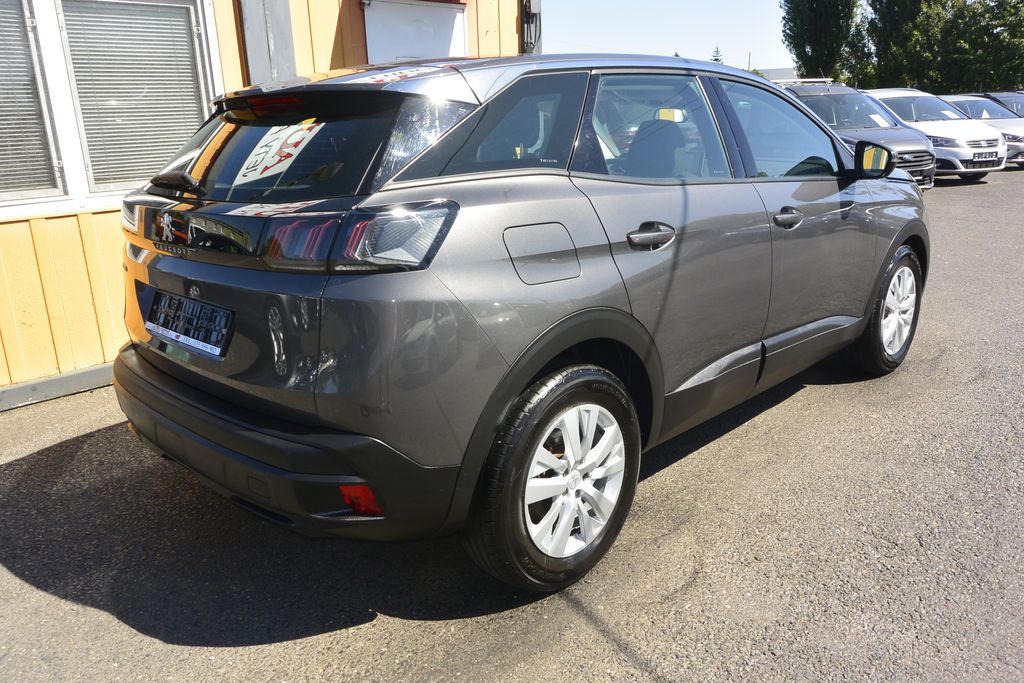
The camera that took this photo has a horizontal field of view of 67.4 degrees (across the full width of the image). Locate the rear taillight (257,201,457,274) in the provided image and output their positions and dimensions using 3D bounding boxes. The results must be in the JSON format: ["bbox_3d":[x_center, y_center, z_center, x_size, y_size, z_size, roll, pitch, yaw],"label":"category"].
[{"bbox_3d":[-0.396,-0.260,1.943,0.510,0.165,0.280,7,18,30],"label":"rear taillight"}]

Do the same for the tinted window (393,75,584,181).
[{"bbox_3d":[-0.018,-0.587,2.098,0.840,0.300,0.060,-14,-5,-39],"label":"tinted window"}]

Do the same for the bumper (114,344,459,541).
[{"bbox_3d":[-0.892,0.278,2.434,1.790,0.370,0.390,12,22,44],"label":"bumper"}]

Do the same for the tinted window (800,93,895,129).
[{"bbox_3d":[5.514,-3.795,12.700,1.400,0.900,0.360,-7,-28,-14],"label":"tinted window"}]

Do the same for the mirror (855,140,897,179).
[{"bbox_3d":[1.528,-0.779,3.282,0.200,0.165,0.130,11,21,41],"label":"mirror"}]

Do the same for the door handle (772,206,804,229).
[{"bbox_3d":[1.103,-0.498,3.089,0.250,0.085,0.060,-17,21,-42],"label":"door handle"}]

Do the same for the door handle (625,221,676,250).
[{"bbox_3d":[0.448,-0.331,2.442,0.250,0.085,0.060,-17,21,-42],"label":"door handle"}]

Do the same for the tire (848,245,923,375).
[{"bbox_3d":[2.039,-0.185,4.234,0.700,0.700,0.220,-17,21,-42],"label":"tire"}]

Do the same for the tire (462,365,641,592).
[{"bbox_3d":[0.131,0.406,2.383,0.225,0.700,0.700,12,22,44],"label":"tire"}]

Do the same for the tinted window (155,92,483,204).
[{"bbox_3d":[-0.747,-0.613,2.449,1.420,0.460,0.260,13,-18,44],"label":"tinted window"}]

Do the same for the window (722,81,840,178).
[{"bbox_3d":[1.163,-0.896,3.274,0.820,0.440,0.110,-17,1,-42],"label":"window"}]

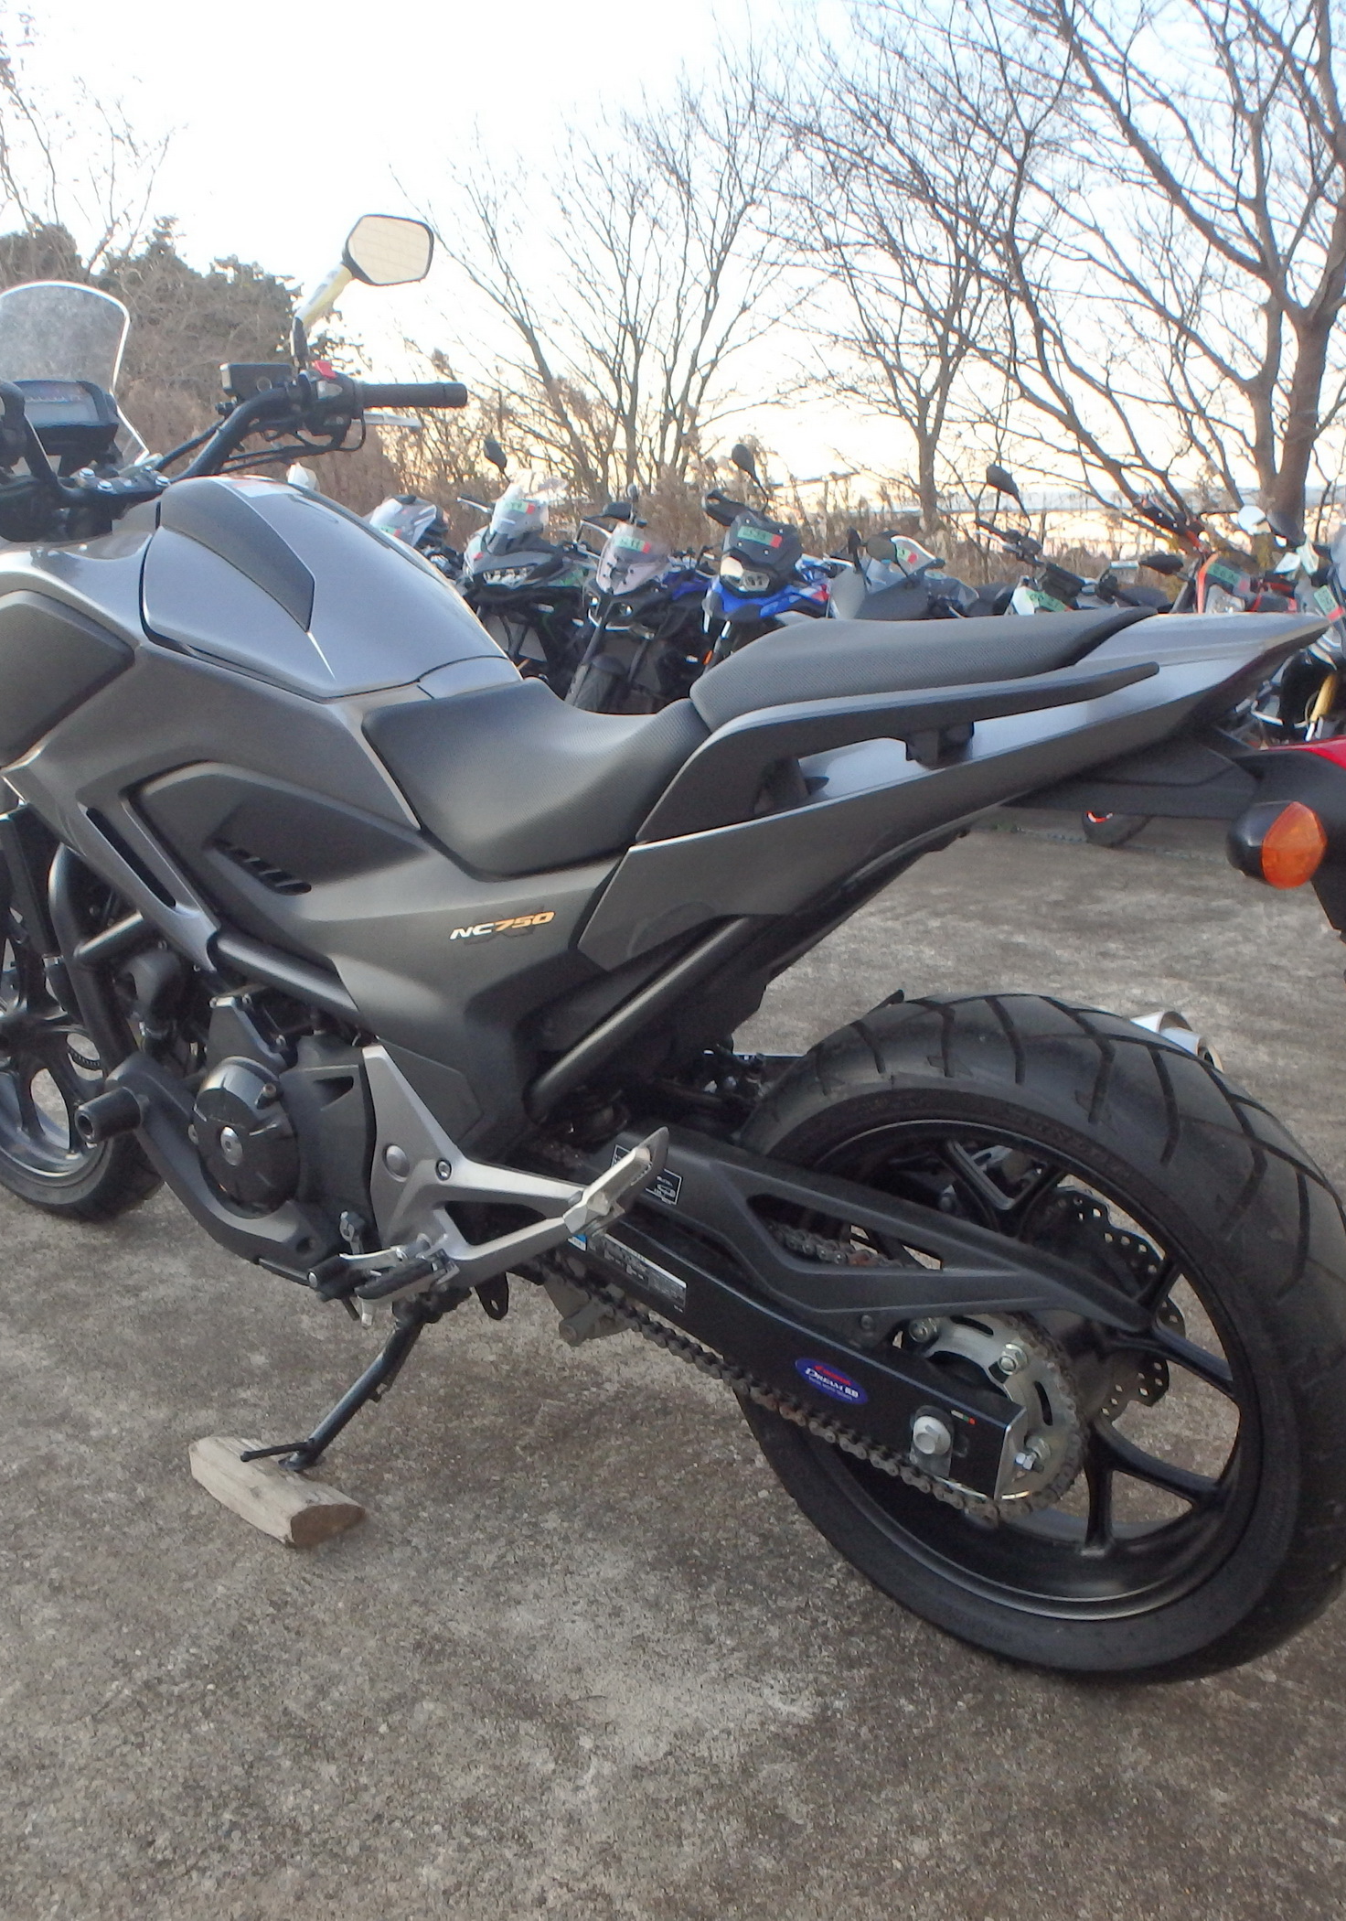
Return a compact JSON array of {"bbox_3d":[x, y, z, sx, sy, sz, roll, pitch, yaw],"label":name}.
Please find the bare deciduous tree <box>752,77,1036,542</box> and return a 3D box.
[{"bbox_3d":[2.018,-4.812,13.235,2.600,5.100,2.500,2,13,0],"label":"bare deciduous tree"}]

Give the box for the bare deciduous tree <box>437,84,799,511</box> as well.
[{"bbox_3d":[-0.516,-5.270,14.174,3.500,5.300,3.300,2,13,0],"label":"bare deciduous tree"}]

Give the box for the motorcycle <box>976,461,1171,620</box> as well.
[{"bbox_3d":[1.789,-1.314,7.007,0.840,1.380,2.150,21,22,33],"label":"motorcycle"}]

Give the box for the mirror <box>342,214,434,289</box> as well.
[{"bbox_3d":[-0.353,-0.875,1.920,0.042,0.090,0.140,16,27,42],"label":"mirror"}]

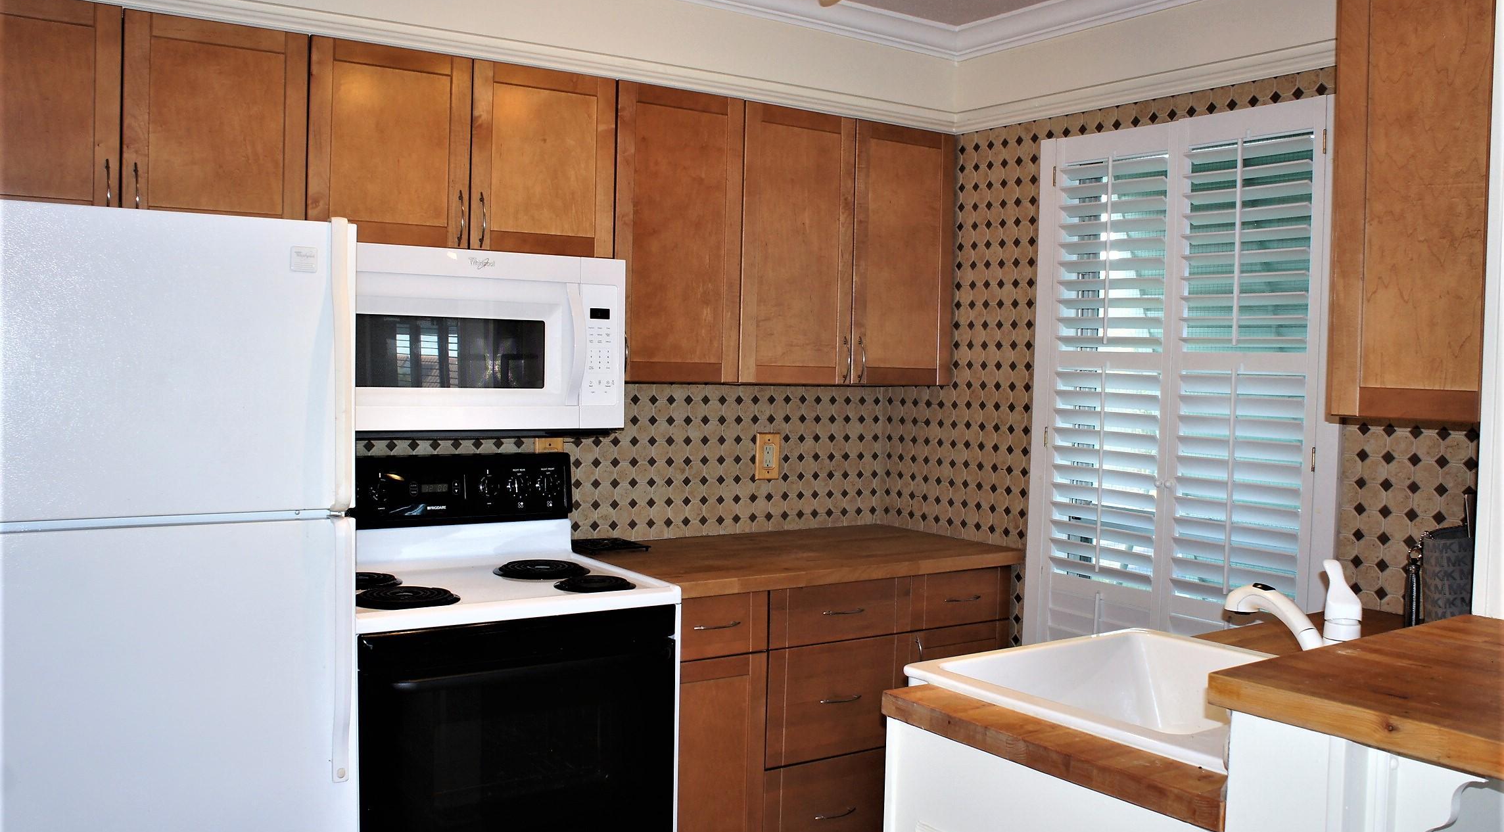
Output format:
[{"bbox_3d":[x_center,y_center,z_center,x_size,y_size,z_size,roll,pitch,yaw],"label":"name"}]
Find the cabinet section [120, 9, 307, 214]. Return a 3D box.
[{"bbox_3d":[-1.280,-0.661,2.758,0.379,0.459,0.339,-1,3,-32],"label":"cabinet section"}]

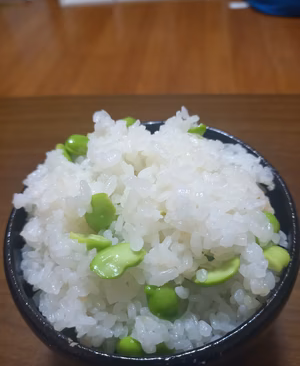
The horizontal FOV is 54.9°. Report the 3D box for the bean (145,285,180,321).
[{"bbox_3d":[0.004,0.036,0.086,0.011,0.009,0.011,-3,46,3],"label":"bean"}]

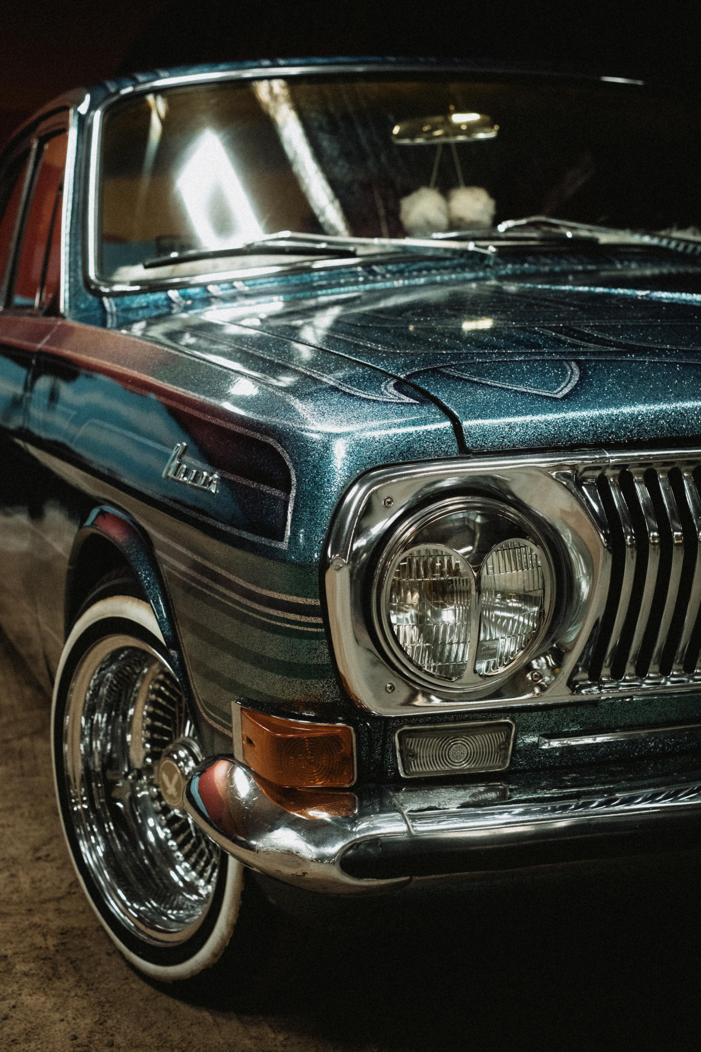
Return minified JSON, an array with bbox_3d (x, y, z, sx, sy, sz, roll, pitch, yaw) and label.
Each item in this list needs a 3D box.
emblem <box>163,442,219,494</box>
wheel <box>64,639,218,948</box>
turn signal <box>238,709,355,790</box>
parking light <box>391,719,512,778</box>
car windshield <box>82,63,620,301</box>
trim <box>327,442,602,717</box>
[{"bbox_3d":[-0.175,-0.063,1.700,0.014,0.050,0.185,-4,10,-26],"label":"emblem"},{"bbox_3d":[-0.214,0.339,2.098,0.170,0.412,0.412,-7,12,-37],"label":"wheel"},{"bbox_3d":[-0.052,0.206,1.452,0.098,0.058,0.090,-2,9,-15],"label":"turn signal"},{"bbox_3d":[0.100,0.212,1.476,0.115,0.054,0.030,-2,9,-15],"label":"parking light"},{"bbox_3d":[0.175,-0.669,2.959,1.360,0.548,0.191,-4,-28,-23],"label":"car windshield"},{"bbox_3d":[0.106,0.052,1.427,0.268,0.235,0.080,-3,10,-20],"label":"trim"}]

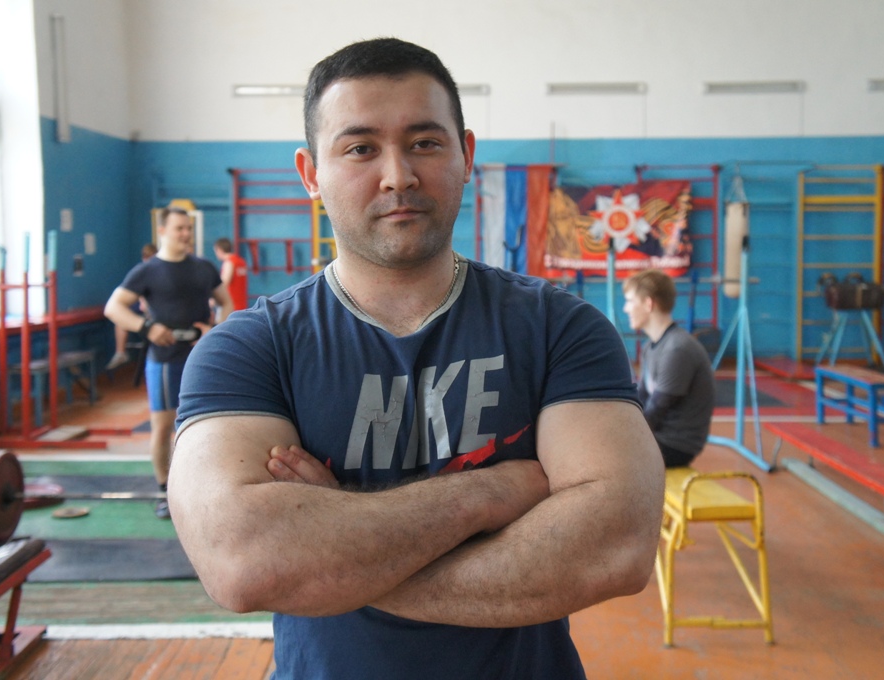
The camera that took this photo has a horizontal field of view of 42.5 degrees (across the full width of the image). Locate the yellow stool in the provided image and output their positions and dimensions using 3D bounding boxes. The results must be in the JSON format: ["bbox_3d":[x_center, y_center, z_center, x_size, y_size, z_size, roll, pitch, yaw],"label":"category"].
[{"bbox_3d":[0.980,0.774,4.801,0.410,0.640,1.200,0,4,-6],"label":"yellow stool"}]

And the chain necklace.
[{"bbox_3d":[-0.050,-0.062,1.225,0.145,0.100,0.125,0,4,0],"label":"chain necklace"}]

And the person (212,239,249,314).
[{"bbox_3d":[-2.251,-0.289,12.214,0.300,1.620,0.420,2,5,28],"label":"person"}]

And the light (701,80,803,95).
[{"bbox_3d":[3.931,-3.166,14.249,1.240,0.140,0.100,0,4,4],"label":"light"}]

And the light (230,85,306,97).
[{"bbox_3d":[-2.016,-3.151,14.364,1.250,0.150,0.100,0,4,4],"label":"light"}]

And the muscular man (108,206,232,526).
[{"bbox_3d":[-1.506,0.122,6.293,0.620,1.710,0.400,-3,5,-33],"label":"muscular man"}]

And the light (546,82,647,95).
[{"bbox_3d":[1.919,-3.123,14.111,1.250,0.150,0.100,0,4,4],"label":"light"}]

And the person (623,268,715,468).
[{"bbox_3d":[0.758,0.387,4.754,0.760,1.340,0.500,-1,4,-17],"label":"person"}]

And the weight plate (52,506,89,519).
[{"bbox_3d":[-2.022,0.940,6.202,0.205,0.026,0.205,0,4,0],"label":"weight plate"}]

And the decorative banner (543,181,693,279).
[{"bbox_3d":[2.218,-1.398,14.370,1.870,1.210,0.080,0,4,4],"label":"decorative banner"}]

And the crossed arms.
[{"bbox_3d":[-0.027,0.172,1.180,0.500,0.228,0.270,0,4,-1],"label":"crossed arms"}]

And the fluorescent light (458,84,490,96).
[{"bbox_3d":[-0.019,-3.192,14.538,1.240,0.140,0.100,0,4,4],"label":"fluorescent light"}]

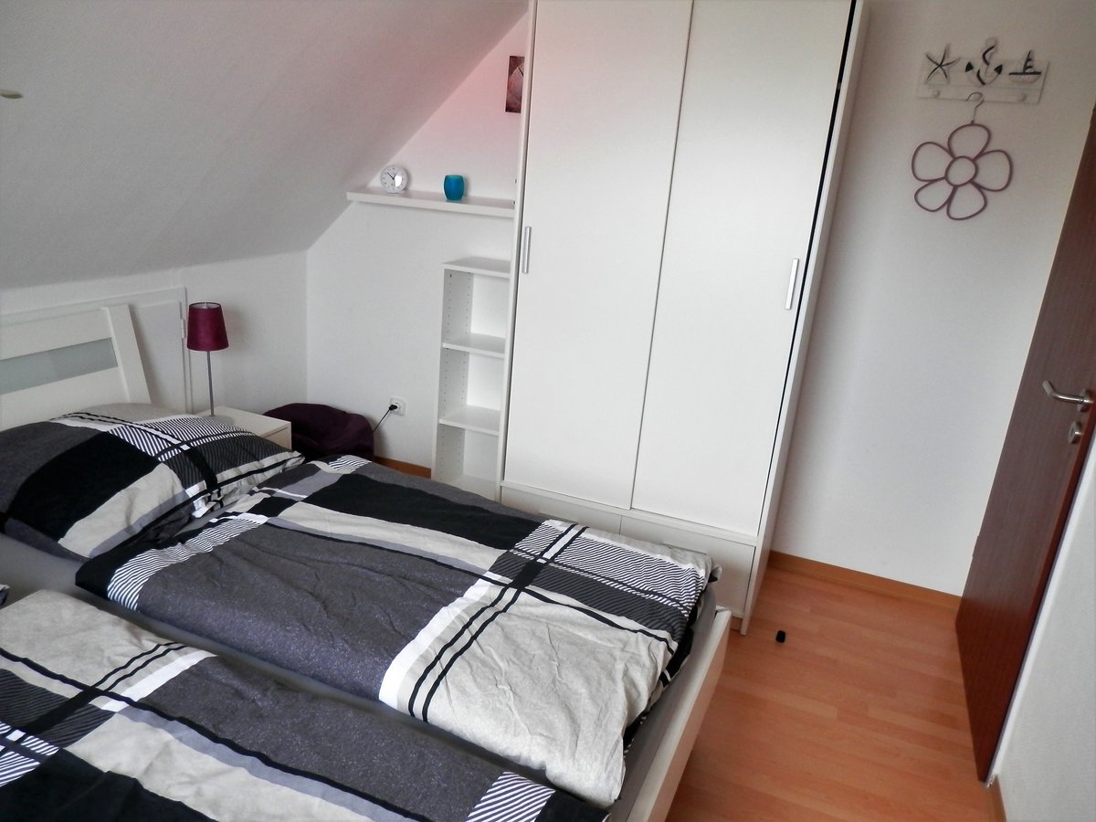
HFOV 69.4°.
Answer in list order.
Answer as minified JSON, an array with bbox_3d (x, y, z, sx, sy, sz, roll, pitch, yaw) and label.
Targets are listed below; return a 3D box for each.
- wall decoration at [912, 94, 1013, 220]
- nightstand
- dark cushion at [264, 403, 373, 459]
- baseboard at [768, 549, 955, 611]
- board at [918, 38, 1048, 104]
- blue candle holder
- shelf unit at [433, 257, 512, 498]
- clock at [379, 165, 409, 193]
[{"bbox_3d":[1.349,-0.823,2.570,0.297,0.393,0.020,11,19,18],"label":"wall decoration"},{"bbox_3d":[-1.244,0.265,3.037,0.345,0.420,0.410,11,19,18],"label":"nightstand"},{"bbox_3d":[-1.000,0.183,3.469,0.480,0.330,0.480,11,19,18],"label":"dark cushion"},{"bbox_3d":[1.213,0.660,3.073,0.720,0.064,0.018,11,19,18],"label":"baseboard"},{"bbox_3d":[1.373,-1.077,2.495,0.363,0.186,0.040,11,19,18],"label":"board"},{"bbox_3d":[-0.363,-0.868,3.075,0.077,0.093,0.077,4,18,-1],"label":"blue candle holder"},{"bbox_3d":[-0.212,-0.057,3.240,0.400,1.060,0.280,11,19,18],"label":"shelf unit"},{"bbox_3d":[-0.616,-0.923,3.156,0.101,0.103,0.045,4,18,-3],"label":"clock"}]

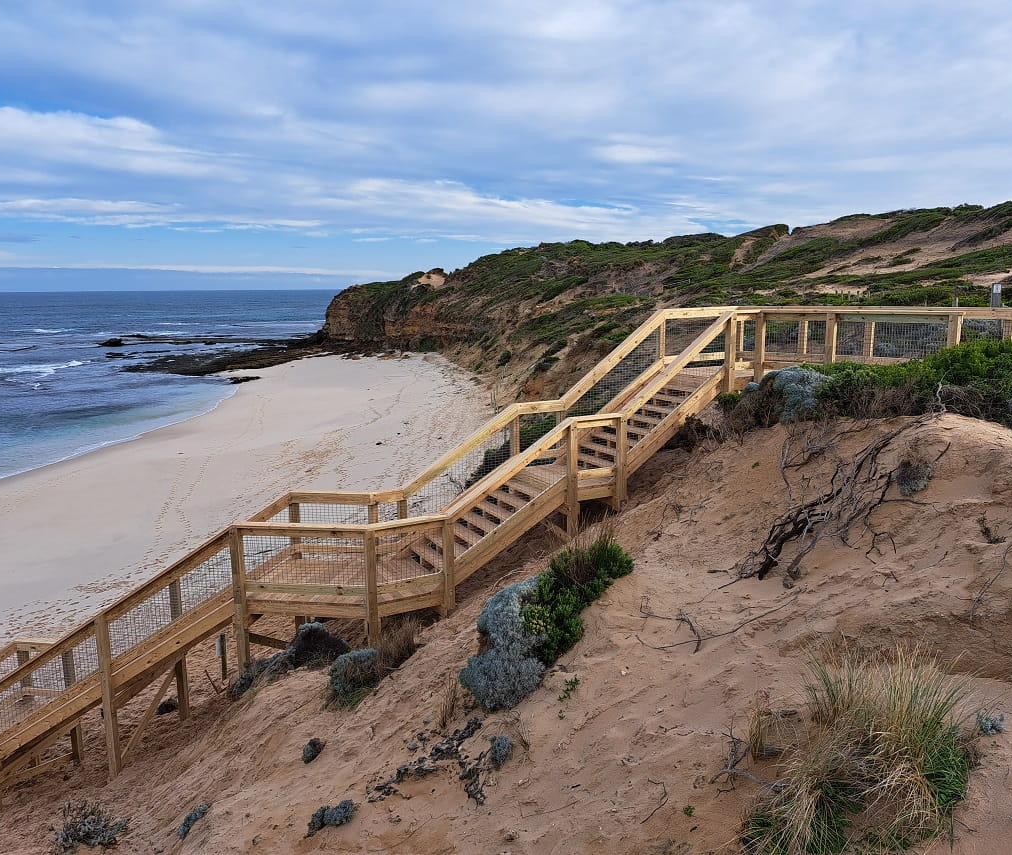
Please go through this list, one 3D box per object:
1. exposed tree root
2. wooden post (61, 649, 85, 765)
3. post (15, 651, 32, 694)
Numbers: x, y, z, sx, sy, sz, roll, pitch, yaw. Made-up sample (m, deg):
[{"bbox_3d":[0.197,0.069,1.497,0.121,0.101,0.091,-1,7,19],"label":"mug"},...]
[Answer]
[{"bbox_3d":[3.496,0.722,8.515,1.950,1.400,1.300,4,11,24],"label":"exposed tree root"},{"bbox_3d":[-8.180,5.284,14.901,0.135,2.341,0.135,2,10,13],"label":"wooden post"},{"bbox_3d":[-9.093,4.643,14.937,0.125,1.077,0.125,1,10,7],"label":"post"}]

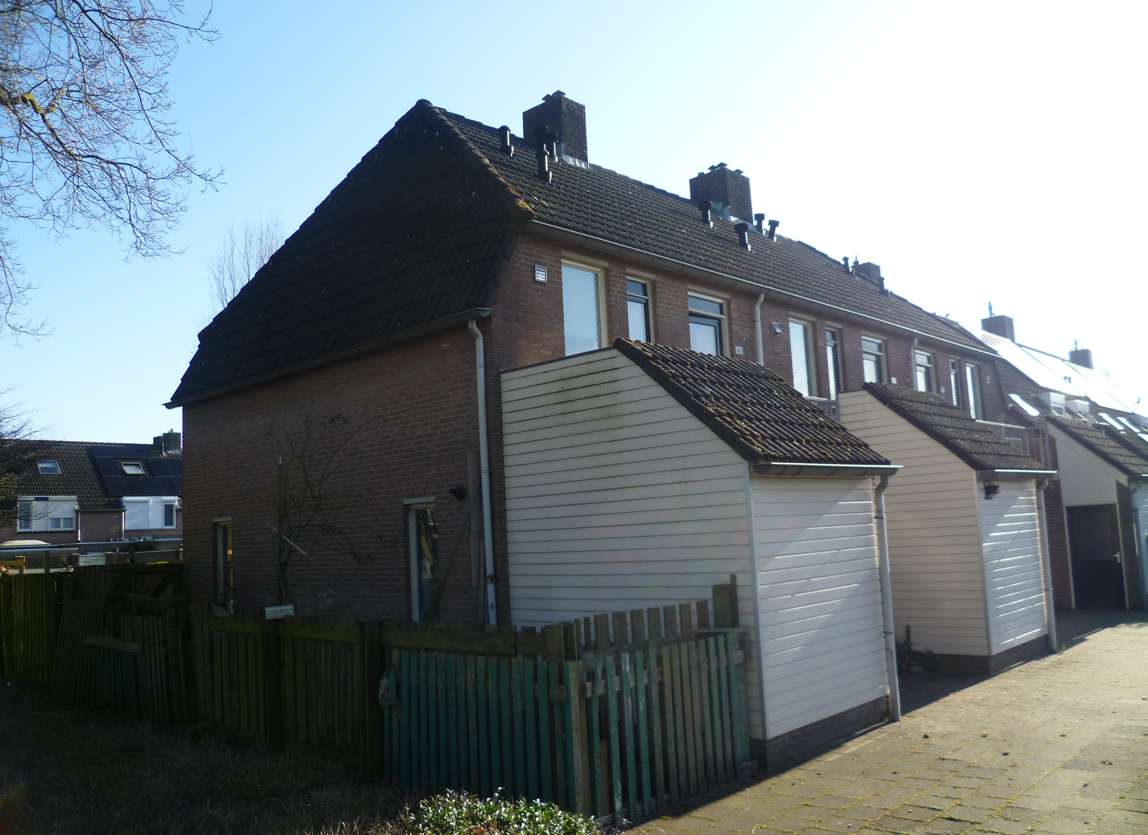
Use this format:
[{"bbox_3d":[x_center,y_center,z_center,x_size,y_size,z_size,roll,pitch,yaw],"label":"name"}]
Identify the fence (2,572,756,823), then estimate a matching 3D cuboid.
[{"bbox_3d":[-3.890,2.640,11.133,12.960,1.747,1.882,-10,-10,43],"label":"fence"}]

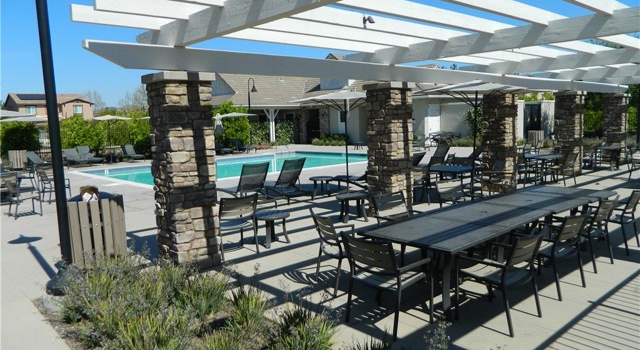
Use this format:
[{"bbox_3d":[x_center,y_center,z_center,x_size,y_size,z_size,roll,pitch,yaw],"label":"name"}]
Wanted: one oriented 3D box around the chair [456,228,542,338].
[{"bbox_3d":[1.709,0.926,4.324,0.590,0.870,0.590,-8,9,-41],"label":"chair"}]

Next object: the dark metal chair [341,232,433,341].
[{"bbox_3d":[0.603,0.912,4.130,0.575,0.850,0.580,-8,8,-41],"label":"dark metal chair"}]

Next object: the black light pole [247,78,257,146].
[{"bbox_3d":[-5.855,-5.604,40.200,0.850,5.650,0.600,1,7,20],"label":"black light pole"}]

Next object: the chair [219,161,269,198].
[{"bbox_3d":[-1.817,0.200,10.740,0.680,0.970,1.920,-7,9,-38],"label":"chair"}]

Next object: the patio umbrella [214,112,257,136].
[{"bbox_3d":[-5.507,-2.674,29.973,2.300,2.650,2.300,-7,8,-40],"label":"patio umbrella"}]

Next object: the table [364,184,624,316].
[{"bbox_3d":[2.371,0.791,5.853,4.200,0.720,1.050,-7,10,-40],"label":"table"}]

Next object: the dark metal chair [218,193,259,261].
[{"bbox_3d":[-1.235,0.705,6.543,0.580,0.850,0.575,-7,8,-36],"label":"dark metal chair"}]

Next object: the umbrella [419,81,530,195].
[{"bbox_3d":[3.221,-0.648,9.648,2.700,2.550,2.700,-7,10,-40],"label":"umbrella"}]

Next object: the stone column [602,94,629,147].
[{"bbox_3d":[10.771,-1.695,16.869,0.680,2.480,0.680,-7,10,-40],"label":"stone column"}]

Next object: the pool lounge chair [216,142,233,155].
[{"bbox_3d":[-6.374,-1.781,29.954,1.700,0.940,0.690,4,9,43],"label":"pool lounge chair"}]

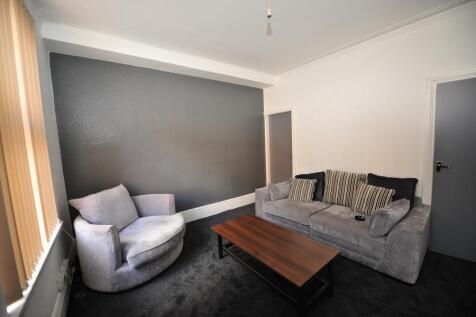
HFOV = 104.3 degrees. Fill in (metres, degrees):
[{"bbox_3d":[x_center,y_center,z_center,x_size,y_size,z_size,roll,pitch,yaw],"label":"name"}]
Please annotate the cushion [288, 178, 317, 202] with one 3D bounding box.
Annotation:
[{"bbox_3d":[1.108,0.545,3.159,0.410,0.400,0.140,-1,-17,34],"label":"cushion"}]

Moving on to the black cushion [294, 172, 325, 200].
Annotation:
[{"bbox_3d":[1.265,0.491,3.228,0.480,0.470,0.160,0,-13,37],"label":"black cushion"}]

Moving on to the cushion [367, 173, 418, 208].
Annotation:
[{"bbox_3d":[1.959,0.473,2.387,0.160,0.500,0.510,16,-9,-37],"label":"cushion"}]

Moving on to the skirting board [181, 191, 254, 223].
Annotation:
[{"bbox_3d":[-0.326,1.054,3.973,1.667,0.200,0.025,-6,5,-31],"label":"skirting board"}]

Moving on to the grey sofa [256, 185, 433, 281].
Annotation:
[{"bbox_3d":[1.335,0.806,2.823,0.885,0.660,2.120,-6,5,-37],"label":"grey sofa"}]

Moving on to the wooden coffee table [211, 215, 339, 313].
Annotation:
[{"bbox_3d":[0.297,1.046,1.969,0.597,0.415,1.279,-6,5,-36],"label":"wooden coffee table"}]

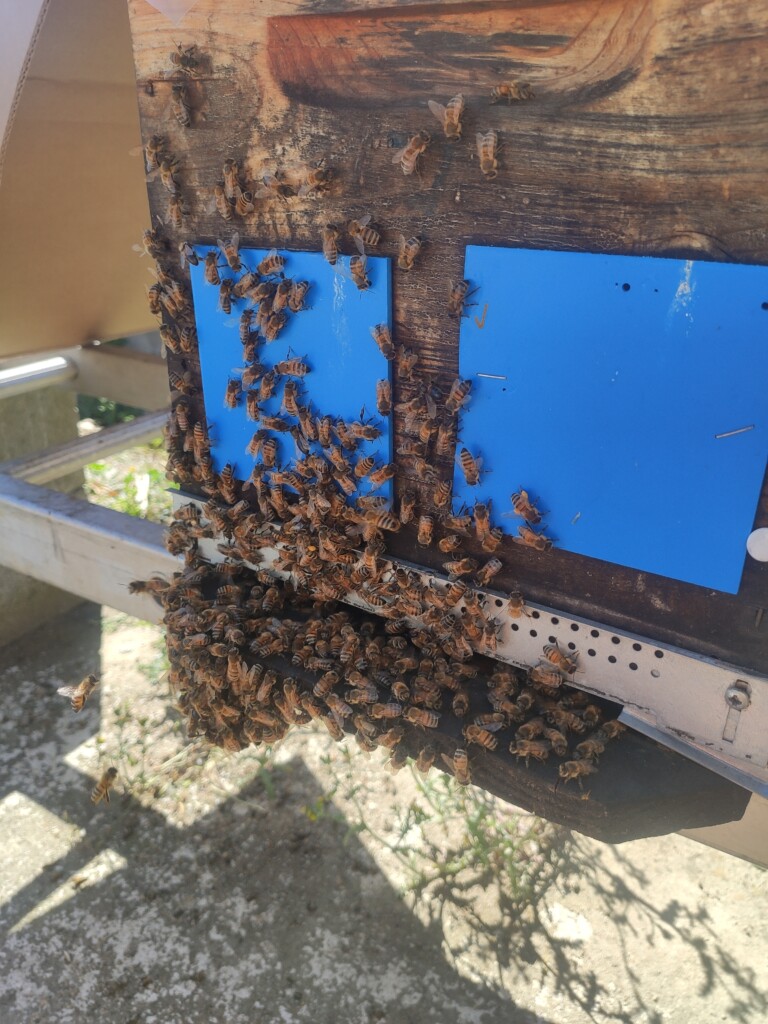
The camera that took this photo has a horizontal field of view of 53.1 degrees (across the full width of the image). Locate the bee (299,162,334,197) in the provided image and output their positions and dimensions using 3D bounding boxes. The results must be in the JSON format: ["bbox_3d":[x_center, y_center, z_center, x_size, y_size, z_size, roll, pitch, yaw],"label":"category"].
[{"bbox_3d":[-0.023,-0.115,0.267,0.013,0.007,0.005,-14,12,39],"label":"bee"}]

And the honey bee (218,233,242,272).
[{"bbox_3d":[-0.060,-0.102,0.306,0.008,0.013,0.005,-5,16,36],"label":"honey bee"}]

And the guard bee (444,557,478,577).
[{"bbox_3d":[0.029,0.020,0.297,0.014,0.006,0.005,-7,16,36],"label":"guard bee"}]

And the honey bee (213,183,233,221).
[{"bbox_3d":[-0.063,-0.121,0.301,0.005,0.013,0.005,-8,16,37],"label":"honey bee"}]

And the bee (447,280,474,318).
[{"bbox_3d":[0.025,-0.070,0.254,0.007,0.013,0.005,34,36,18],"label":"bee"}]

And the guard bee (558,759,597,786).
[{"bbox_3d":[0.066,0.088,0.264,0.013,0.005,0.006,-2,25,-5],"label":"guard bee"}]

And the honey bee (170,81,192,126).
[{"bbox_3d":[-0.077,-0.155,0.294,0.006,0.014,0.005,-2,18,35],"label":"honey bee"}]

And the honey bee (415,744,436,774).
[{"bbox_3d":[0.015,0.086,0.268,0.006,0.013,0.005,20,31,27],"label":"honey bee"}]

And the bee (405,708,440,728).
[{"bbox_3d":[0.014,0.078,0.287,0.013,0.005,0.006,9,26,19],"label":"bee"}]

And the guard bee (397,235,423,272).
[{"bbox_3d":[0.009,-0.086,0.258,0.007,0.013,0.005,36,37,17],"label":"guard bee"}]

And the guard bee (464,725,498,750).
[{"bbox_3d":[0.035,0.082,0.277,0.013,0.005,0.006,20,32,37],"label":"guard bee"}]

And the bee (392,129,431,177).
[{"bbox_3d":[0.011,-0.117,0.251,0.007,0.014,0.005,39,37,15],"label":"bee"}]

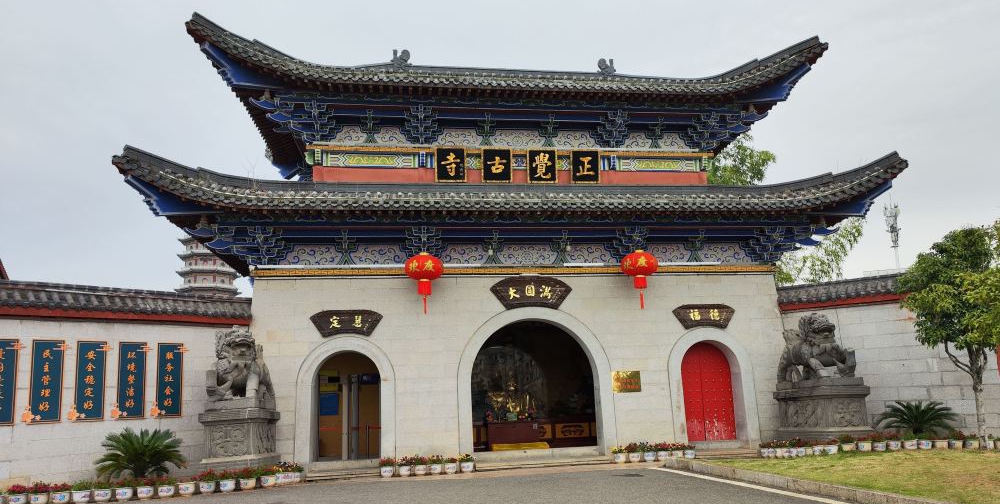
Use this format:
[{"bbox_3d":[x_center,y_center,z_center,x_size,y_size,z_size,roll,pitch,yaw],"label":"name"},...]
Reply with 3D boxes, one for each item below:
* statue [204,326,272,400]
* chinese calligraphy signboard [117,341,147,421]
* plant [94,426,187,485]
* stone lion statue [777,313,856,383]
[{"bbox_3d":[-5.171,2.234,13.815,1.050,1.415,1.400,-1,-12,-4],"label":"statue"},{"bbox_3d":[-6.888,2.398,12.969,0.060,1.418,0.523,-12,-15,40],"label":"chinese calligraphy signboard"},{"bbox_3d":[-6.434,3.678,12.425,1.621,1.073,1.621,-12,-15,40],"label":"plant"},{"bbox_3d":[6.994,2.124,15.321,1.050,1.485,1.400,1,-12,-12],"label":"stone lion statue"}]

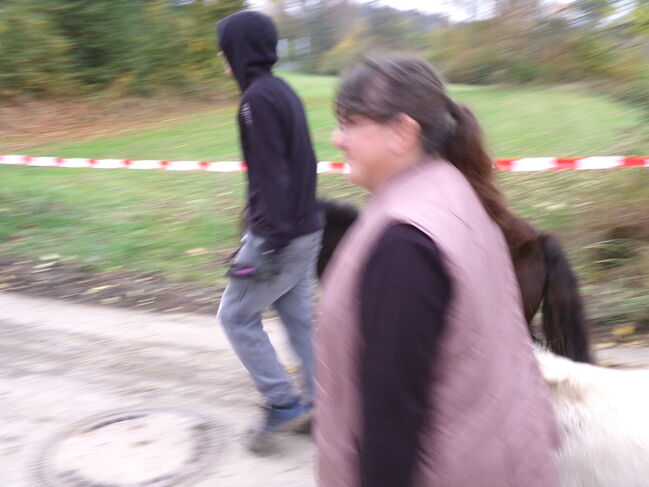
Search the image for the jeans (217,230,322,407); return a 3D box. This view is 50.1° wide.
[{"bbox_3d":[-0.216,0.314,2.830,0.420,0.820,0.380,4,12,20],"label":"jeans"}]

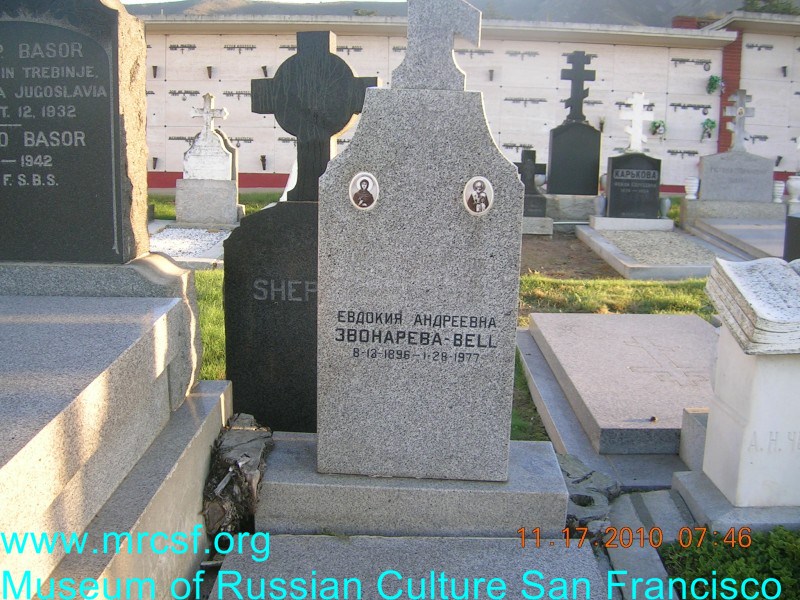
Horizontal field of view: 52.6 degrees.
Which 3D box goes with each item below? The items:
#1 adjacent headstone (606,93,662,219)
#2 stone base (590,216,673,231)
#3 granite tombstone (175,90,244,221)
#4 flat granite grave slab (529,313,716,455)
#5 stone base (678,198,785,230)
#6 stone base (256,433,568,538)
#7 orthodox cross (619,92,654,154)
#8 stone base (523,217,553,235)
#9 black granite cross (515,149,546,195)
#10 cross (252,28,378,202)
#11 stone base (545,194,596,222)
[{"bbox_3d":[2.431,-1.491,8.373,0.517,1.282,0.170,2,10,3],"label":"adjacent headstone"},{"bbox_3d":[2.427,-0.806,8.482,0.816,0.120,0.290,2,10,3],"label":"stone base"},{"bbox_3d":[-1.963,-1.466,8.396,0.670,1.329,0.320,2,10,3],"label":"granite tombstone"},{"bbox_3d":[1.153,0.308,3.592,0.936,0.094,1.821,2,11,1],"label":"flat granite grave slab"},{"bbox_3d":[3.717,-0.969,9.046,1.117,0.293,0.320,2,10,4],"label":"stone base"},{"bbox_3d":[0.036,0.577,2.550,0.915,0.157,0.367,2,14,2],"label":"stone base"},{"bbox_3d":[2.414,-1.812,8.293,0.336,0.610,0.120,2,10,3],"label":"orthodox cross"},{"bbox_3d":[1.315,-0.783,8.439,0.514,0.180,0.300,2,10,3],"label":"stone base"},{"bbox_3d":[1.334,-1.321,8.374,0.344,0.471,0.160,2,10,3],"label":"black granite cross"},{"bbox_3d":[-0.299,-0.655,2.917,0.456,0.599,0.130,2,10,6],"label":"cross"},{"bbox_3d":[1.998,-1.076,9.513,0.662,0.330,0.320,2,10,3],"label":"stone base"}]

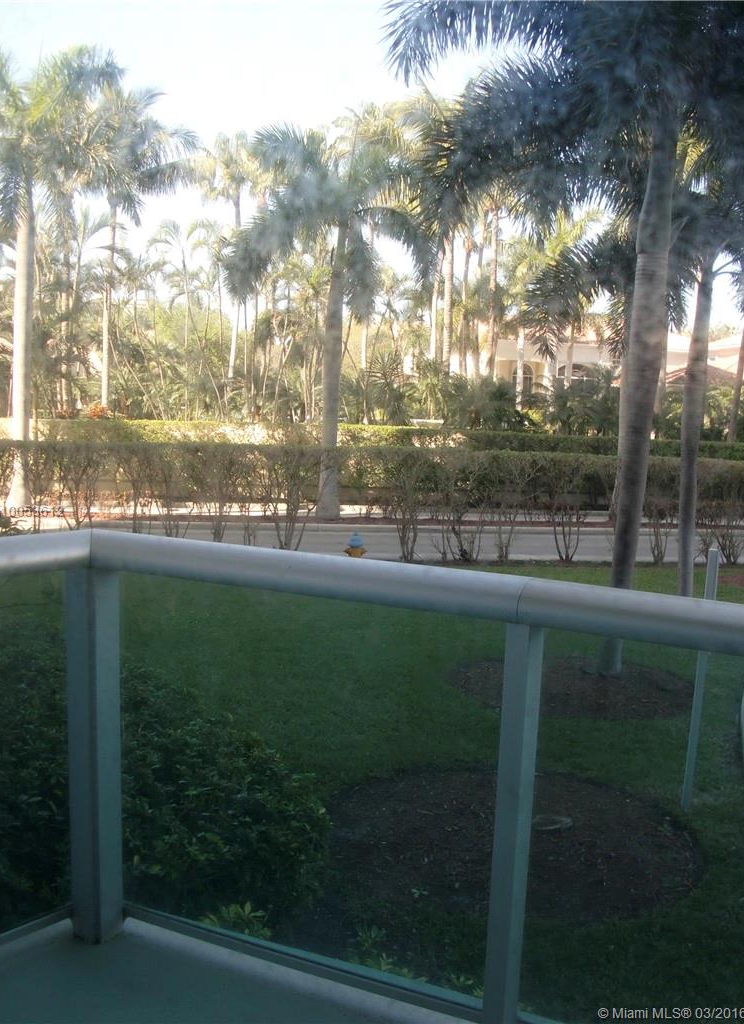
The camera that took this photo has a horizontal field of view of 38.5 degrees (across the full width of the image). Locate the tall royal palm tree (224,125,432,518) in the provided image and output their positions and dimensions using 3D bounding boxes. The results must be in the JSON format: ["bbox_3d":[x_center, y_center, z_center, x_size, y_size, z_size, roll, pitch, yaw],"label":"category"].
[{"bbox_3d":[-1.040,-4.220,24.300,4.700,8.850,4.700,2,9,0],"label":"tall royal palm tree"}]

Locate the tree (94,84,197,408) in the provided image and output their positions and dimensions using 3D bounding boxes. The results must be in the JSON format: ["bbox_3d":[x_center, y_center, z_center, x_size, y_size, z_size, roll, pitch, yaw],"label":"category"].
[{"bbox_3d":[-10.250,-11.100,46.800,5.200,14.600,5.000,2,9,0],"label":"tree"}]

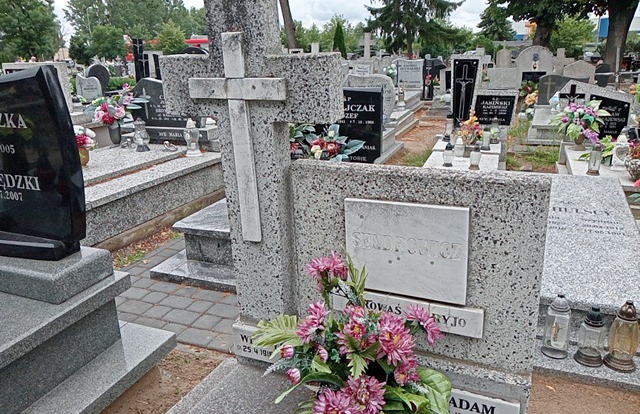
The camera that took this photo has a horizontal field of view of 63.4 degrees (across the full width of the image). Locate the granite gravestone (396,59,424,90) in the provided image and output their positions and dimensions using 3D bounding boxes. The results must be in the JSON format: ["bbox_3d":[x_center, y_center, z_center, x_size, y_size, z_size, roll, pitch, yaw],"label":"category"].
[{"bbox_3d":[1.954,-2.873,11.200,0.578,0.636,0.100,5,19,21],"label":"granite gravestone"}]

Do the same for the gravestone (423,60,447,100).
[{"bbox_3d":[2.474,-2.743,11.200,0.464,0.846,0.150,5,19,21],"label":"gravestone"}]

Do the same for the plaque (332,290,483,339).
[{"bbox_3d":[0.310,0.389,1.895,0.557,0.107,0.025,6,20,24],"label":"plaque"}]

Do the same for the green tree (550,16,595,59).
[{"bbox_3d":[22.964,-15.523,47.590,4.200,4.080,4.200,6,18,22],"label":"green tree"}]

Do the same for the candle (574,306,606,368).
[{"bbox_3d":[1.208,0.564,2.300,0.125,0.258,0.125,6,18,22],"label":"candle"}]

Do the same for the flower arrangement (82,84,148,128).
[{"bbox_3d":[-2.037,-1.016,5.150,0.570,0.420,0.420,6,19,24],"label":"flower arrangement"}]

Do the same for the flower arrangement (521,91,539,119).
[{"bbox_3d":[3.602,-1.745,8.900,0.330,0.470,0.300,6,18,22],"label":"flower arrangement"}]

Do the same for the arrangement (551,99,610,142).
[{"bbox_3d":[2.617,-0.879,5.200,0.580,0.430,0.450,6,18,22],"label":"arrangement"}]

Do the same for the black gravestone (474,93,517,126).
[{"bbox_3d":[2.097,-1.182,6.150,0.500,0.430,0.100,6,18,22],"label":"black gravestone"}]

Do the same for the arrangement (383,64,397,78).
[{"bbox_3d":[1.450,-2.848,10.800,0.280,0.280,0.250,5,19,21],"label":"arrangement"}]

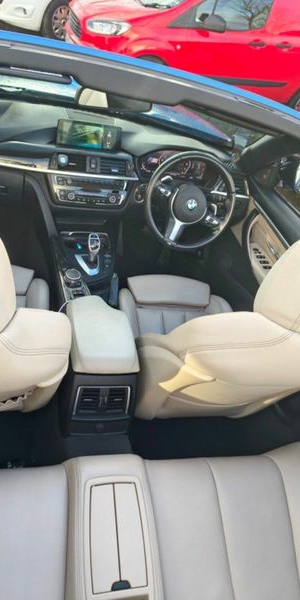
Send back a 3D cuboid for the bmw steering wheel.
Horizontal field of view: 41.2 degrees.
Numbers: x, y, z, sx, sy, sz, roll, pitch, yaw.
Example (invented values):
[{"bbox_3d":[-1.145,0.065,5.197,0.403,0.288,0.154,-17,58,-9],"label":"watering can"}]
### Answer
[{"bbox_3d":[0.163,-0.398,1.603,0.372,0.372,0.100,13,8,-18],"label":"bmw steering wheel"}]

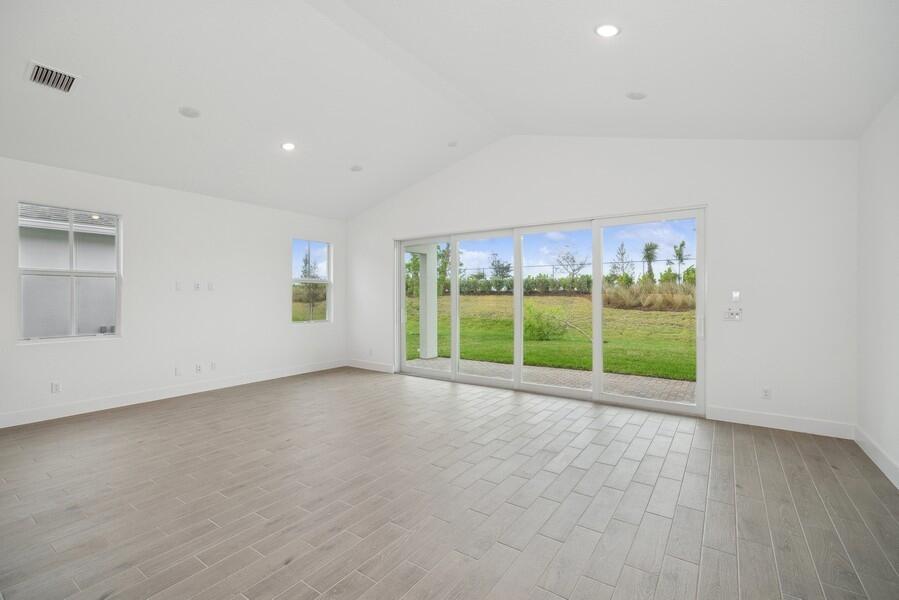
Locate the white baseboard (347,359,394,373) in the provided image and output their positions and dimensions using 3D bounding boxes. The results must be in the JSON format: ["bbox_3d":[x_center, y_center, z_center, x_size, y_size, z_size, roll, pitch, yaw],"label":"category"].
[{"bbox_3d":[-1.523,1.268,7.180,1.210,0.152,0.018,0,1,32],"label":"white baseboard"}]

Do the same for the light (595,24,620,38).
[{"bbox_3d":[1.163,-1.978,2.758,0.180,0.030,0.180,17,10,35],"label":"light"}]

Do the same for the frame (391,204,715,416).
[{"bbox_3d":[1.012,0.152,5.635,4.700,2.420,0.130,0,1,32],"label":"frame"}]

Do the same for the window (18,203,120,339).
[{"bbox_3d":[-4.497,-0.309,4.476,0.100,1.520,0.870,1,1,38],"label":"window"}]

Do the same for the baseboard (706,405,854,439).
[{"bbox_3d":[3.496,1.306,4.034,1.210,0.152,0.018,0,1,32],"label":"baseboard"}]

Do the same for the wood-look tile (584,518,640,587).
[{"bbox_3d":[0.931,1.410,2.119,0.155,0.010,0.605,0,1,36],"label":"wood-look tile"}]

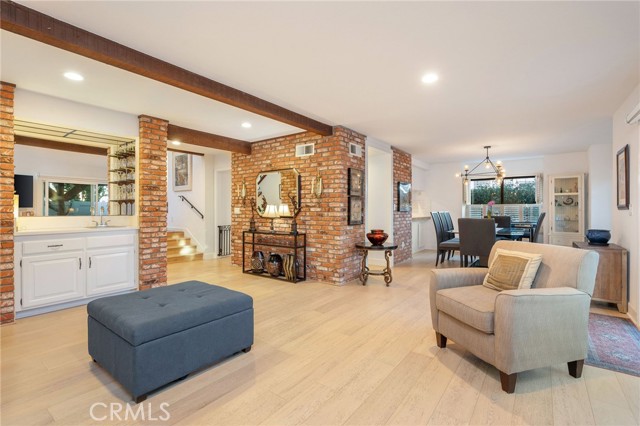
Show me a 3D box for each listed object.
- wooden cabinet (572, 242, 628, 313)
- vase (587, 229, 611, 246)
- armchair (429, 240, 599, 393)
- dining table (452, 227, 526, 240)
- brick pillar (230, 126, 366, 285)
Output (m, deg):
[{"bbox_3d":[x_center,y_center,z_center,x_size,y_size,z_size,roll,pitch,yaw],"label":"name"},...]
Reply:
[{"bbox_3d":[3.443,0.761,3.756,0.410,0.702,0.750,0,1,37],"label":"wooden cabinet"},{"bbox_3d":[3.554,0.319,3.850,0.235,0.180,0.235,0,1,37],"label":"vase"},{"bbox_3d":[1.445,0.701,2.317,0.815,0.865,0.765,0,0,-16],"label":"armchair"},{"bbox_3d":[3.461,0.722,6.100,1.170,0.750,2.100,0,1,37],"label":"dining table"},{"bbox_3d":[-0.500,-0.112,5.715,2.657,2.430,0.837,0,1,37],"label":"brick pillar"}]

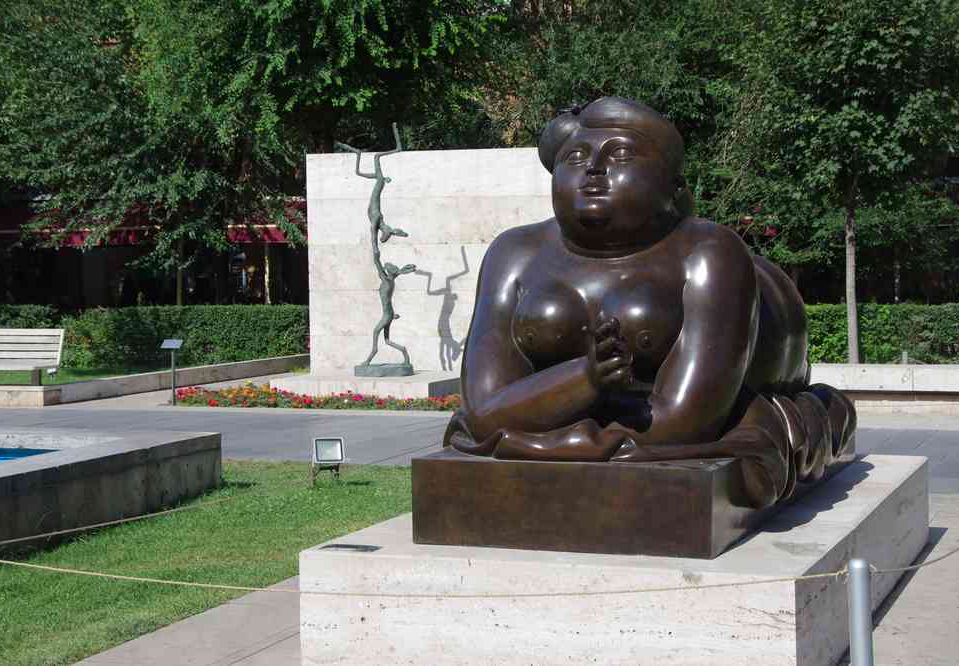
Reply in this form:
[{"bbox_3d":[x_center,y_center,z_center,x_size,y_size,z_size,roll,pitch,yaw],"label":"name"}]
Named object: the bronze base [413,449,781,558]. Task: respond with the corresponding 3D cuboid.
[{"bbox_3d":[0.976,0.640,8.995,1.281,0.348,3.745,0,2,20],"label":"bronze base"}]

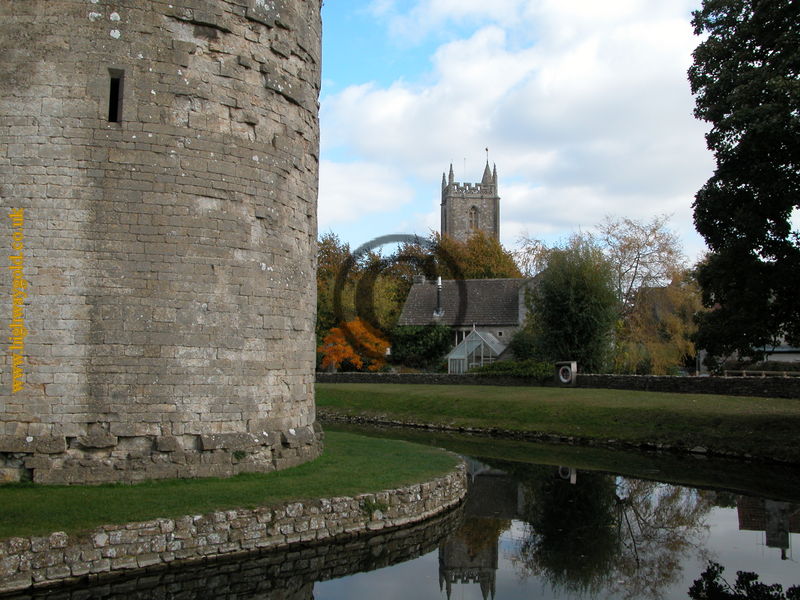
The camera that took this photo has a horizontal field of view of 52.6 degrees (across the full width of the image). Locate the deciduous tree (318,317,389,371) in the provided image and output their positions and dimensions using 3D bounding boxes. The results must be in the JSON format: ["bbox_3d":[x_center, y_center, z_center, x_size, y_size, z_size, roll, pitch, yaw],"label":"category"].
[{"bbox_3d":[-2.990,3.114,50.323,4.500,4.120,4.100,1,-5,-3],"label":"deciduous tree"}]

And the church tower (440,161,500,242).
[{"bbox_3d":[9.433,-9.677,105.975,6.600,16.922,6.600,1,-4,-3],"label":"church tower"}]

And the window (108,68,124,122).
[{"bbox_3d":[-4.969,-3.548,14.193,0.264,0.955,0.300,2,-4,-17],"label":"window"}]

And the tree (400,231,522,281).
[{"bbox_3d":[6.340,0.433,83.998,12.300,15.240,10.500,0,-5,4],"label":"tree"}]

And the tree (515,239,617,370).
[{"bbox_3d":[9.444,0.285,45.608,5.700,8.024,5.200,0,-4,12],"label":"tree"}]

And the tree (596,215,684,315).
[{"bbox_3d":[14.484,-1.019,48.715,5.500,8.346,5.000,0,-4,17],"label":"tree"}]

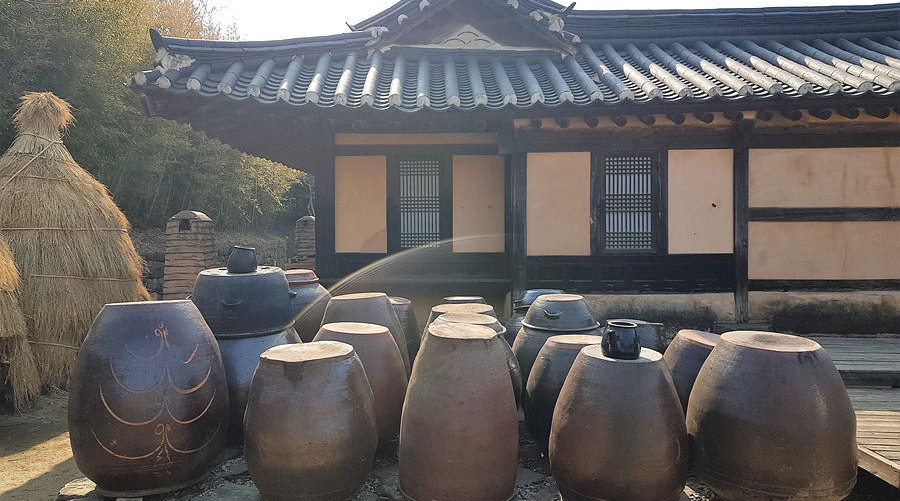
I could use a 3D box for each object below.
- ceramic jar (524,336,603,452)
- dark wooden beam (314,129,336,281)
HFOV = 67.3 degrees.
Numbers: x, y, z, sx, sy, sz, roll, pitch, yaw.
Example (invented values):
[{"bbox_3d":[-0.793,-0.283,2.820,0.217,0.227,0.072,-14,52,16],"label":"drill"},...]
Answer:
[{"bbox_3d":[0.785,0.859,4.061,0.645,0.660,0.645,0,2,0],"label":"ceramic jar"},{"bbox_3d":[-1.527,-0.401,8.292,0.230,2.157,0.220,0,2,5],"label":"dark wooden beam"}]

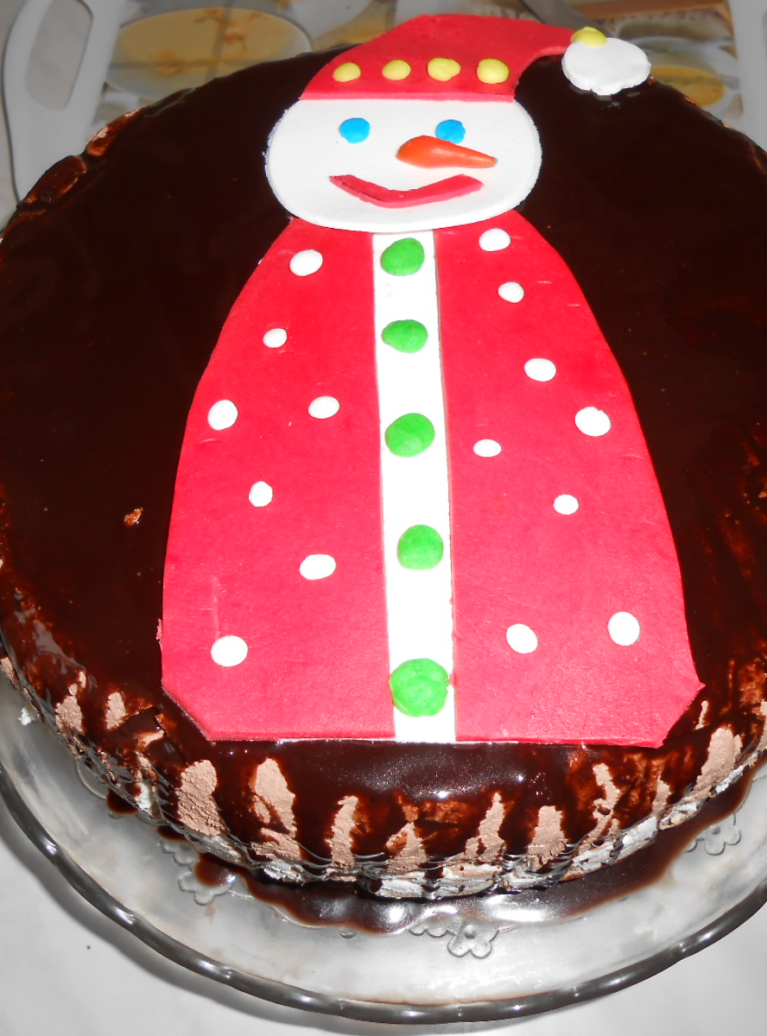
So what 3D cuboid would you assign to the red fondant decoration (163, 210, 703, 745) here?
[{"bbox_3d":[0.010,-0.024,0.265,0.120,0.012,0.168,-1,57,2],"label":"red fondant decoration"}]

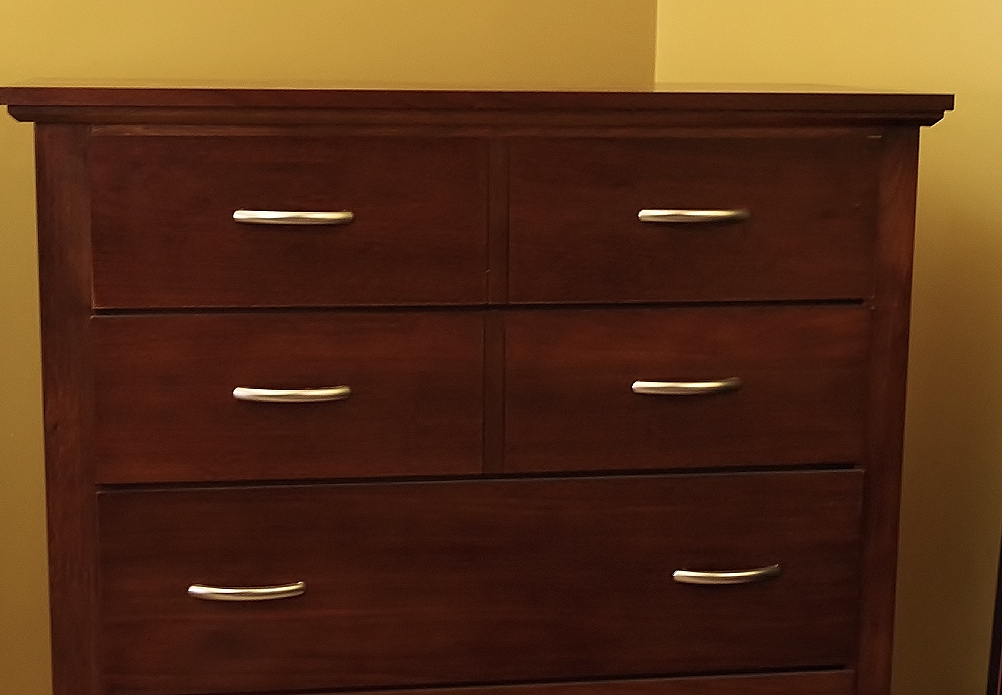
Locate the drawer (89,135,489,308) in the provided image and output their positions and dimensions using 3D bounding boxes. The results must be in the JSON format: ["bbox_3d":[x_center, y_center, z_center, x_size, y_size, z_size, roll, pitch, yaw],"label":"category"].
[{"bbox_3d":[-0.214,-0.130,1.801,0.403,0.174,0.025,-1,10,-9],"label":"drawer"}]

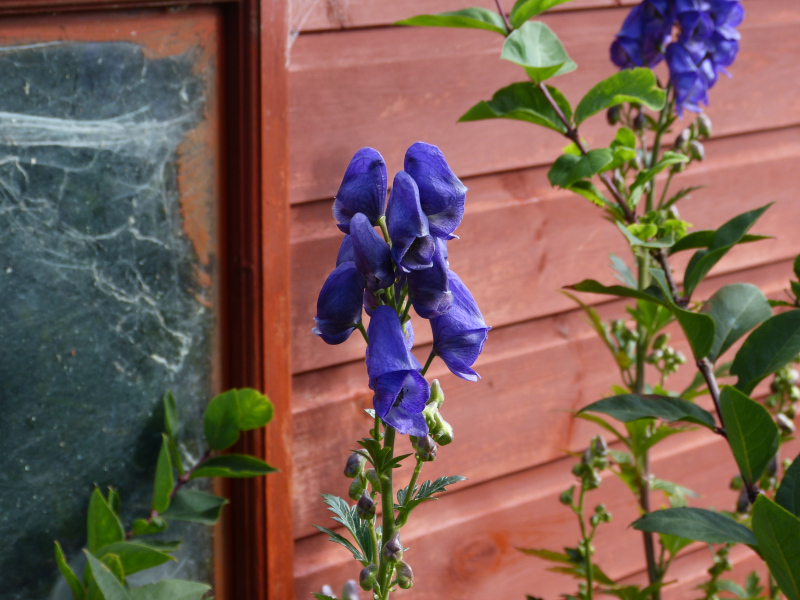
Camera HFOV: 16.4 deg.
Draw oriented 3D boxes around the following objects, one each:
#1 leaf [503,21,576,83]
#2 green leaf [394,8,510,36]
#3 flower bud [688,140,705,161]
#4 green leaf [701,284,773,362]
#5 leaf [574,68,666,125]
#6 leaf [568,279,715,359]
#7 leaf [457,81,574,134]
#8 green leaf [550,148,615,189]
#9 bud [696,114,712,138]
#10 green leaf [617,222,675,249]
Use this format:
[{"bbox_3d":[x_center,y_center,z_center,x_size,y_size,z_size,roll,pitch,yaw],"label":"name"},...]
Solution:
[{"bbox_3d":[0.077,-0.139,1.550,0.041,0.015,0.043,-4,44,-4],"label":"leaf"},{"bbox_3d":[0.029,-0.157,1.570,0.064,0.013,0.032,-1,18,-4],"label":"green leaf"},{"bbox_3d":[0.186,-0.094,1.740,0.010,0.013,0.009,-17,9,24],"label":"flower bud"},{"bbox_3d":[0.190,0.013,1.560,0.037,0.014,0.056,22,57,23],"label":"green leaf"},{"bbox_3d":[0.124,-0.115,1.560,0.051,0.014,0.032,3,41,-10],"label":"leaf"},{"bbox_3d":[0.134,0.010,1.540,0.083,0.024,0.036,15,26,-9],"label":"leaf"},{"bbox_3d":[0.065,-0.108,1.560,0.064,0.014,0.035,-2,41,-3],"label":"leaf"},{"bbox_3d":[0.101,-0.073,1.540,0.037,0.011,0.026,-22,43,-16],"label":"green leaf"},{"bbox_3d":[0.191,-0.109,1.740,0.011,0.015,0.010,-17,9,24],"label":"bud"},{"bbox_3d":[0.135,-0.036,1.530,0.033,0.013,0.038,11,19,23],"label":"green leaf"}]

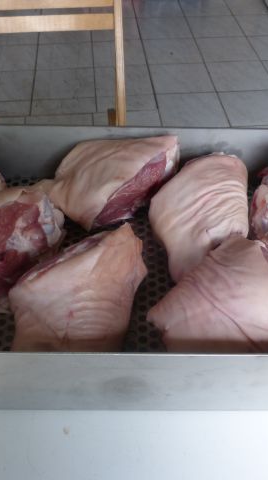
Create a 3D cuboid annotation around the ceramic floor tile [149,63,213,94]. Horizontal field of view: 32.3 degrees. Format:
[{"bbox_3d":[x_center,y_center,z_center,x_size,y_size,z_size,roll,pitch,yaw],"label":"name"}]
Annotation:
[{"bbox_3d":[0.261,-0.898,2.573,0.333,0.010,0.333,-3,47,-4],"label":"ceramic floor tile"}]

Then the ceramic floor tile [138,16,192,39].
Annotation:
[{"bbox_3d":[0.204,-1.384,3.025,0.333,0.010,0.333,-3,47,-4],"label":"ceramic floor tile"}]

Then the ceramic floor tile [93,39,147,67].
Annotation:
[{"bbox_3d":[-0.083,-1.060,2.643,0.308,0.010,0.308,-4,48,-4],"label":"ceramic floor tile"}]

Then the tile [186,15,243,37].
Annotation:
[{"bbox_3d":[0.535,-1.403,3.047,0.333,0.010,0.333,-3,47,-4],"label":"tile"}]

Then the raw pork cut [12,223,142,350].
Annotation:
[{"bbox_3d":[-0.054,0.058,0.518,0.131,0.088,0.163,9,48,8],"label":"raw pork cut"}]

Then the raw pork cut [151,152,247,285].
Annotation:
[{"bbox_3d":[0.084,-0.029,0.601,0.122,0.084,0.176,9,48,8],"label":"raw pork cut"}]

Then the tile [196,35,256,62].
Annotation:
[{"bbox_3d":[0.538,-1.103,2.684,0.308,0.010,0.308,-4,48,-4],"label":"tile"}]

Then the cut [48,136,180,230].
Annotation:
[{"bbox_3d":[-0.034,-0.089,0.718,0.210,0.110,0.150,8,47,6],"label":"cut"}]

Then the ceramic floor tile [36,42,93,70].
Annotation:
[{"bbox_3d":[-0.394,-1.044,2.634,0.310,0.010,0.310,-4,48,-4],"label":"ceramic floor tile"}]

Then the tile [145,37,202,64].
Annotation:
[{"bbox_3d":[0.232,-1.141,2.799,0.333,0.010,0.333,-3,47,-4],"label":"tile"}]

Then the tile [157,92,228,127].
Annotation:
[{"bbox_3d":[0.290,-0.656,2.347,0.333,0.010,0.333,-3,47,-4],"label":"tile"}]

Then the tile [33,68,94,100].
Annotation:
[{"bbox_3d":[-0.364,-0.810,2.412,0.308,0.010,0.308,-4,48,-4],"label":"tile"}]

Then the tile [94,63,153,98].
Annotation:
[{"bbox_3d":[-0.052,-0.835,2.445,0.310,0.010,0.310,-4,48,-4],"label":"tile"}]

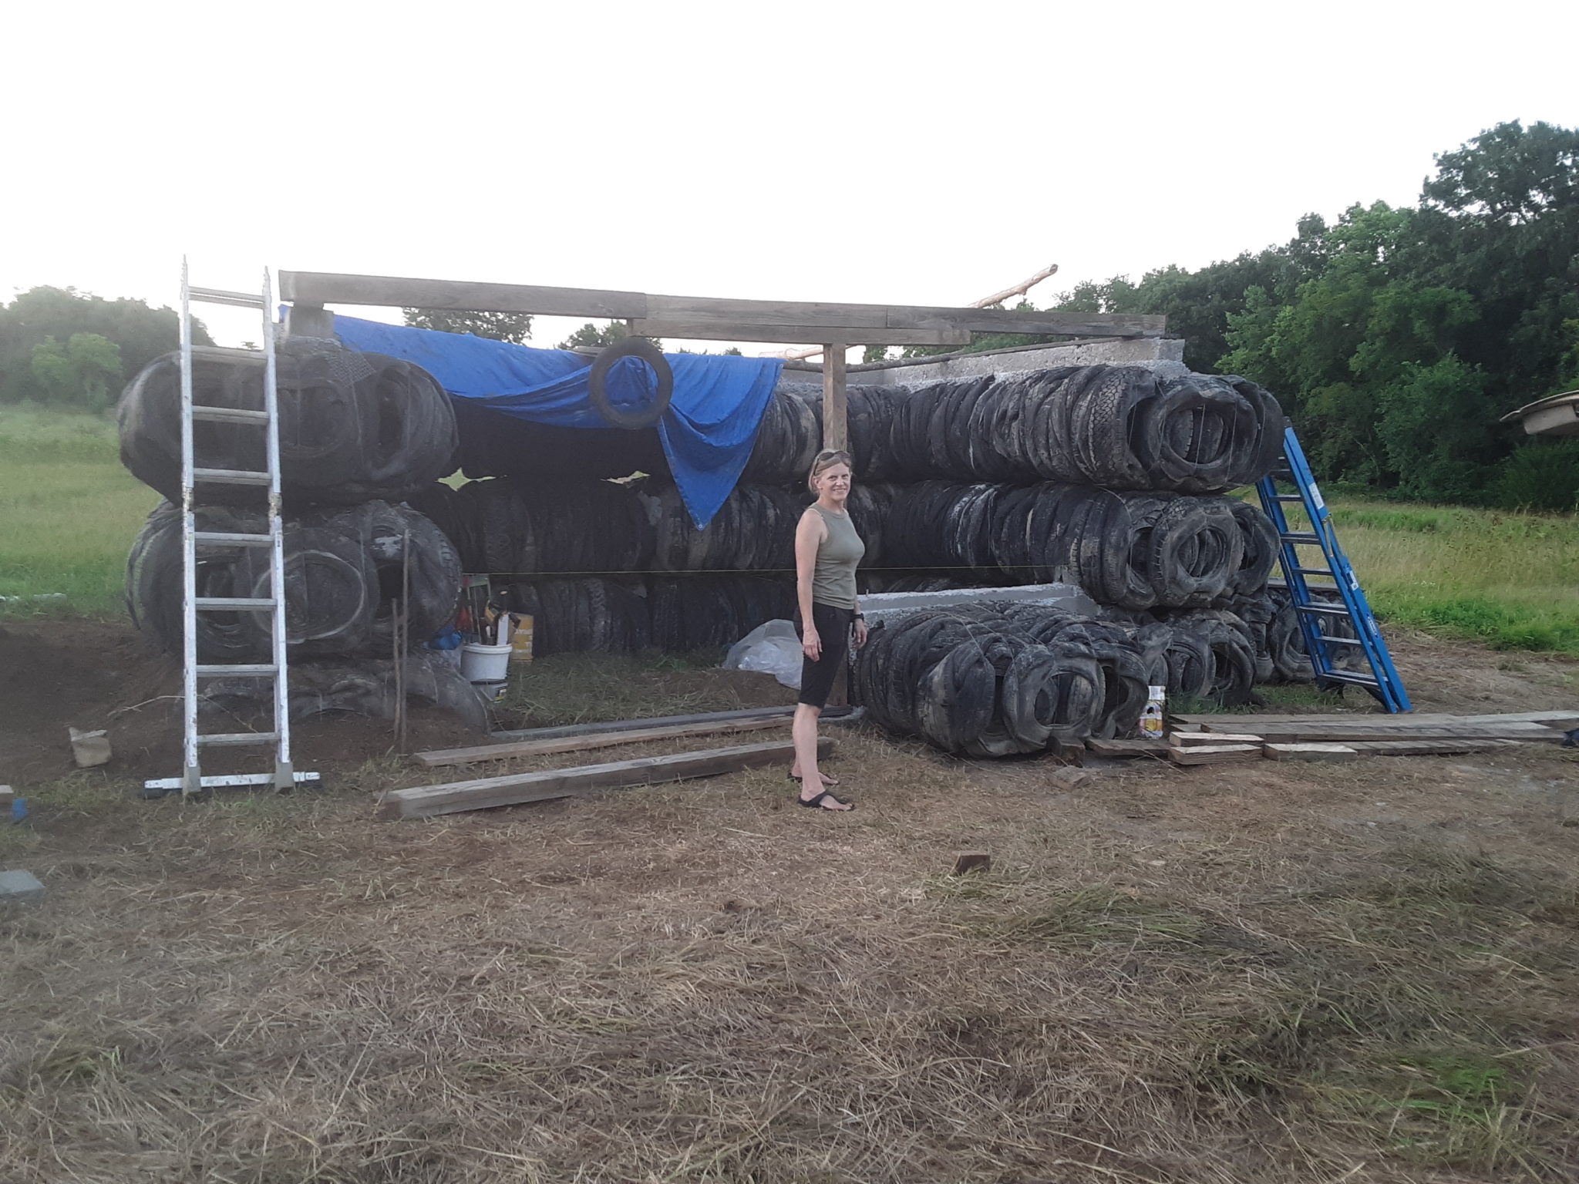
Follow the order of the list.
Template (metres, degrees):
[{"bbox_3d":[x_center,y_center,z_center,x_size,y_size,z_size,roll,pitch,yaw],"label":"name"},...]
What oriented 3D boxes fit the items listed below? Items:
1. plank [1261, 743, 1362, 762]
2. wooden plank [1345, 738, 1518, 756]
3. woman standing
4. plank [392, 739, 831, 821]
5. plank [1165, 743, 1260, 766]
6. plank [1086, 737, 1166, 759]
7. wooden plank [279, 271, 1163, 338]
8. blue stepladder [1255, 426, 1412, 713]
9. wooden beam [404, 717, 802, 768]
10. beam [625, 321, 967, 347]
[{"bbox_3d":[3.142,0.977,7.702,0.547,0.055,0.140,2,5,-15],"label":"plank"},{"bbox_3d":[3.877,0.987,8.049,1.593,0.040,0.150,1,5,-21],"label":"wooden plank"},{"bbox_3d":[0.174,0.171,6.042,0.310,1.680,0.450,3,7,32],"label":"woman standing"},{"bbox_3d":[-0.731,0.872,6.115,2.414,0.090,0.140,-2,5,-41],"label":"plank"},{"bbox_3d":[2.490,0.950,7.506,0.637,0.055,0.140,1,5,-28],"label":"plank"},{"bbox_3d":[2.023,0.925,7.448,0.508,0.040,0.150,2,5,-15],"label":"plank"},{"bbox_3d":[0.135,-1.673,7.625,6.045,0.150,0.100,-6,8,-33],"label":"wooden plank"},{"bbox_3d":[3.922,-0.152,9.431,0.200,2.280,0.550,-31,17,-20],"label":"blue stepladder"},{"bbox_3d":[-0.870,0.797,6.928,2.394,0.038,0.150,-1,5,-40],"label":"wooden beam"},{"bbox_3d":[0.118,-1.532,7.605,2.394,0.097,0.090,-6,8,-33],"label":"beam"}]

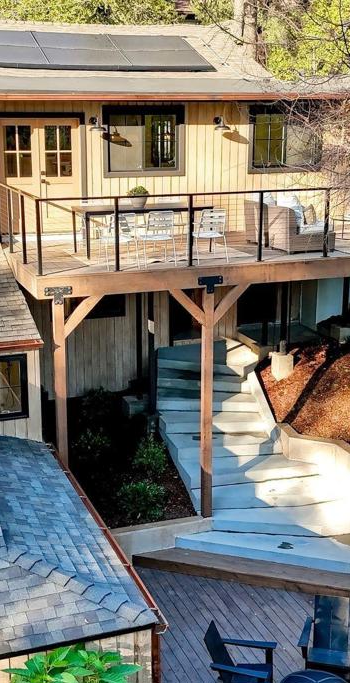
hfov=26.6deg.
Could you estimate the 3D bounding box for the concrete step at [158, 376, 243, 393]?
[{"bbox_3d":[0.558,0.858,15.371,1.720,0.200,0.420,2,16,9],"label":"concrete step"}]

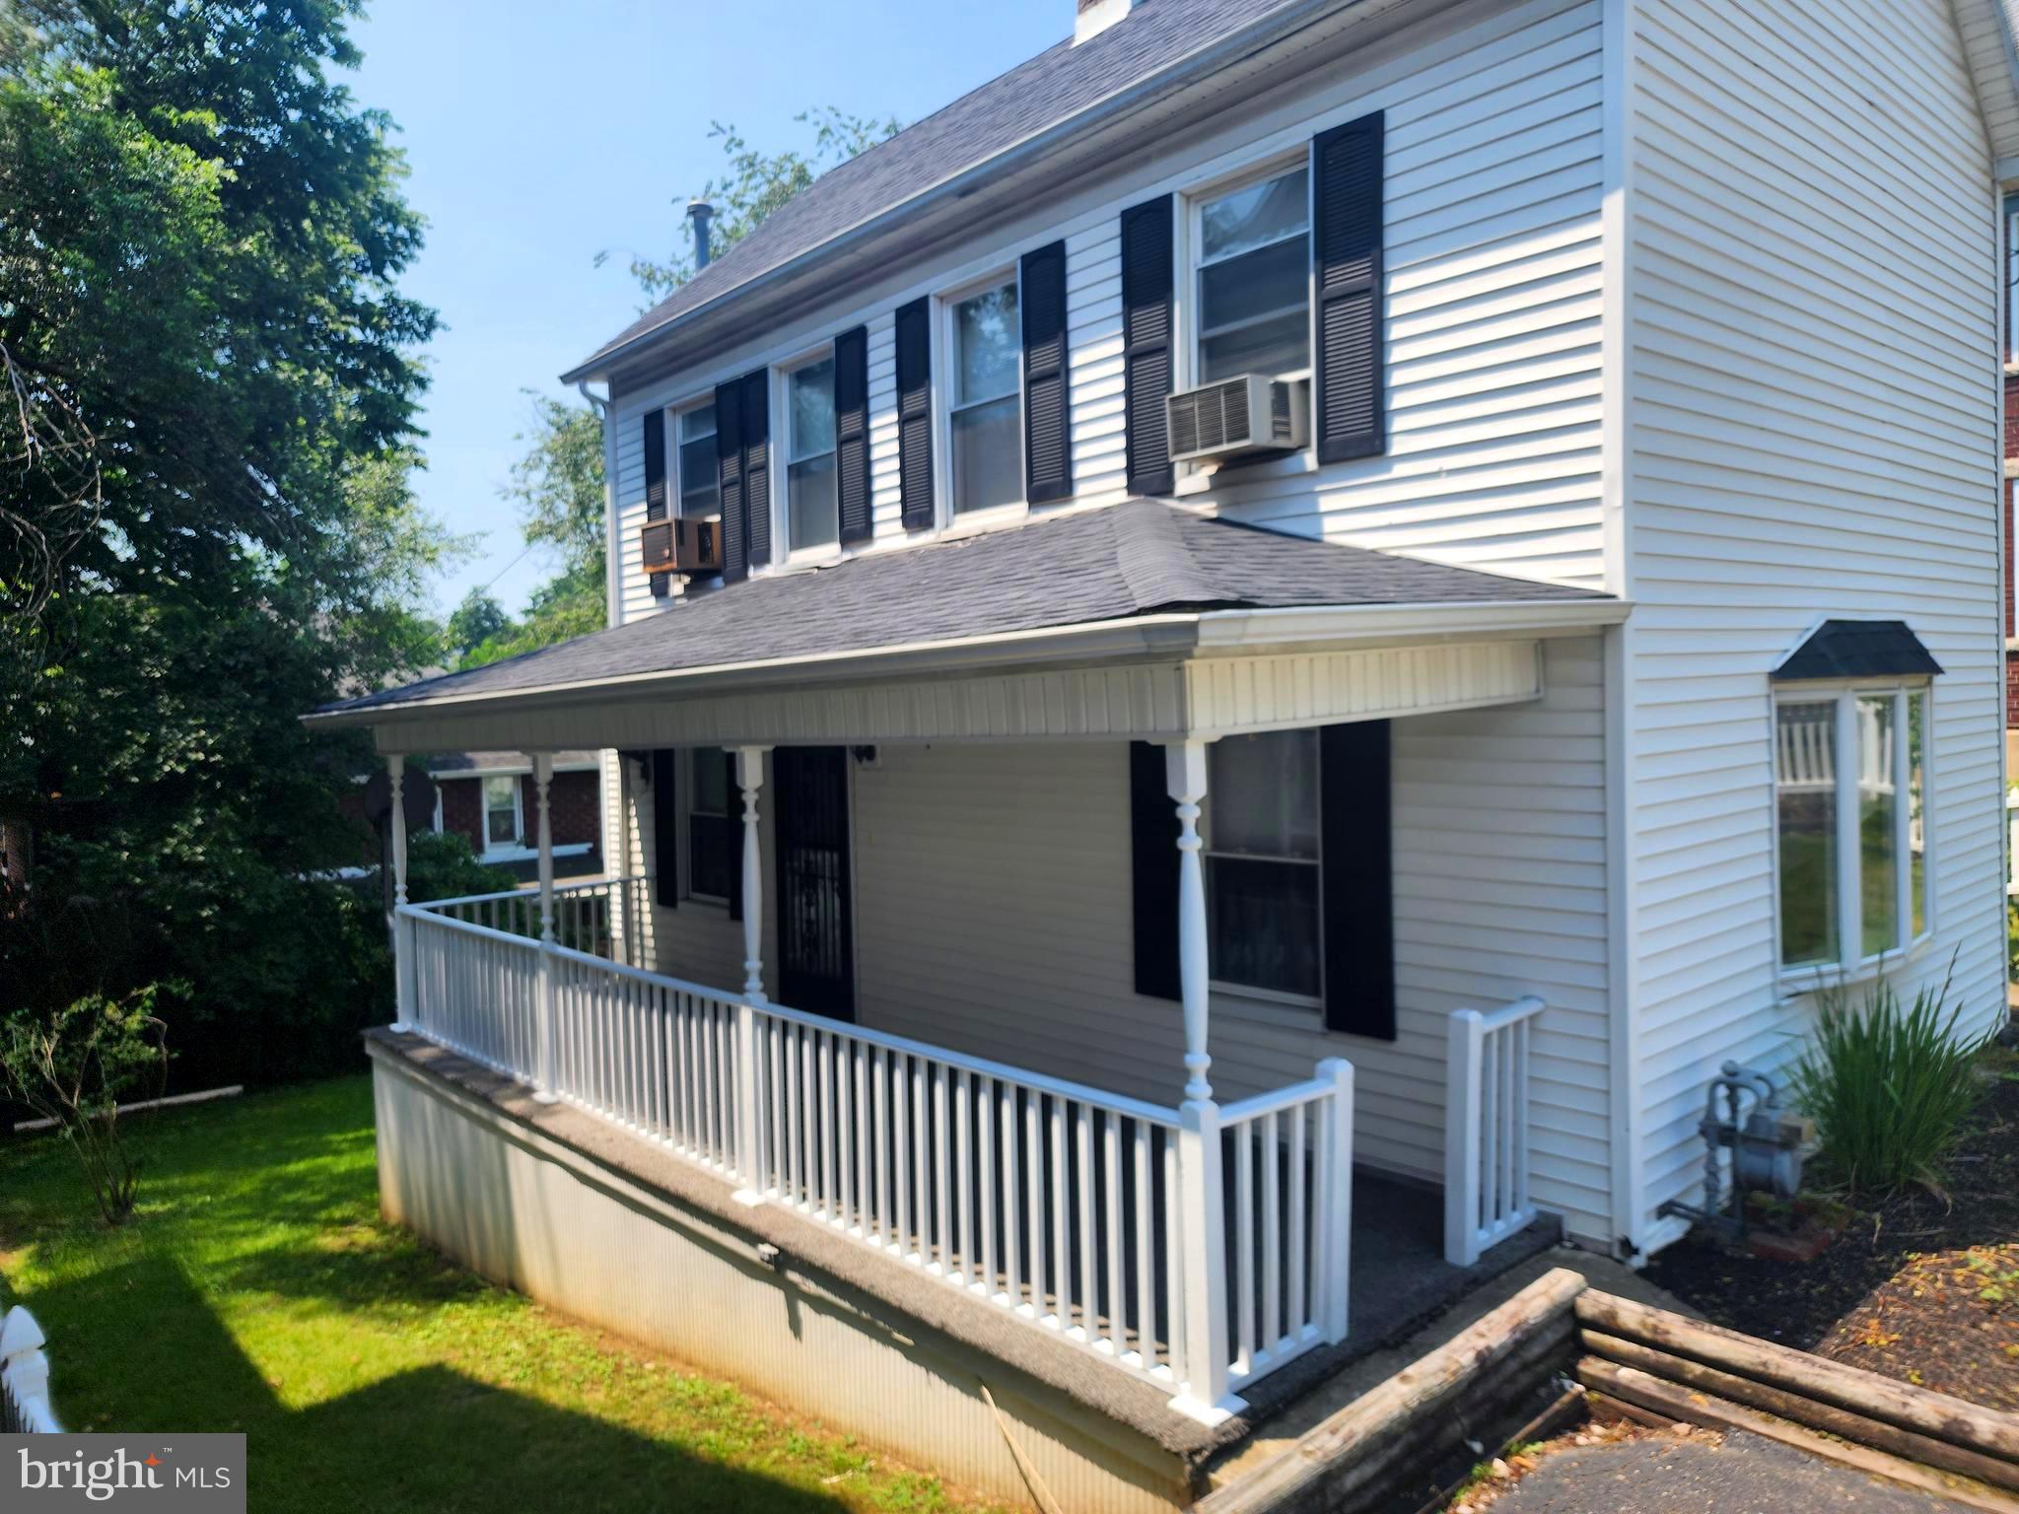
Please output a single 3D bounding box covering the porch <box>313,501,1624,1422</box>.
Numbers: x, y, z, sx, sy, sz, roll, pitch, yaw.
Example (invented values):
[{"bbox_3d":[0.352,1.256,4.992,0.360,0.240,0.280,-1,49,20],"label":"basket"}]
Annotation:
[{"bbox_3d":[-1.460,0.420,7.840,2.550,3.450,9.000,-5,3,-41],"label":"porch"}]

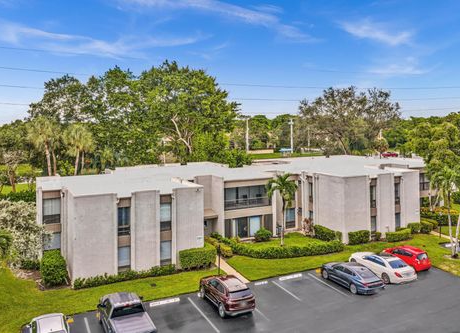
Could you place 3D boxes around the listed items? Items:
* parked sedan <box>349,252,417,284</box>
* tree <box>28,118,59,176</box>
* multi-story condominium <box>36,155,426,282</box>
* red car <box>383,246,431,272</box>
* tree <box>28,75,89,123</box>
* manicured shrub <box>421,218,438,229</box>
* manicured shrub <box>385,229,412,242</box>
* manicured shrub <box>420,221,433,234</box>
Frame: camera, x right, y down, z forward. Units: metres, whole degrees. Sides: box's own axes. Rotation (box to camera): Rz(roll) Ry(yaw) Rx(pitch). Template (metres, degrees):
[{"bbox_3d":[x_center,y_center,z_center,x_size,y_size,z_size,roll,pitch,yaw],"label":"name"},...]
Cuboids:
[{"bbox_3d":[11.350,7.404,29.133,1.900,1.470,5.100,-4,8,-26],"label":"parked sedan"},{"bbox_3d":[-28.634,-1.459,59.360,4.887,12.255,4.643,-3,7,-26],"label":"tree"},{"bbox_3d":[3.966,3.364,41.257,43.200,6.400,15.600,-3,8,-24],"label":"multi-story condominium"},{"bbox_3d":[13.658,6.971,30.182,1.568,1.450,3.577,-3,7,-25],"label":"red car"},{"bbox_3d":[-28.914,-6.001,65.772,10.120,18.720,10.120,0,7,0],"label":"tree"},{"bbox_3d":[21.103,6.024,41.737,1.900,1.000,1.500,-3,8,-25],"label":"manicured shrub"},{"bbox_3d":[16.003,6.500,37.072,2.600,0.950,1.000,-3,7,-25],"label":"manicured shrub"},{"bbox_3d":[20.082,6.191,40.050,1.350,1.100,1.300,-3,8,-25],"label":"manicured shrub"}]

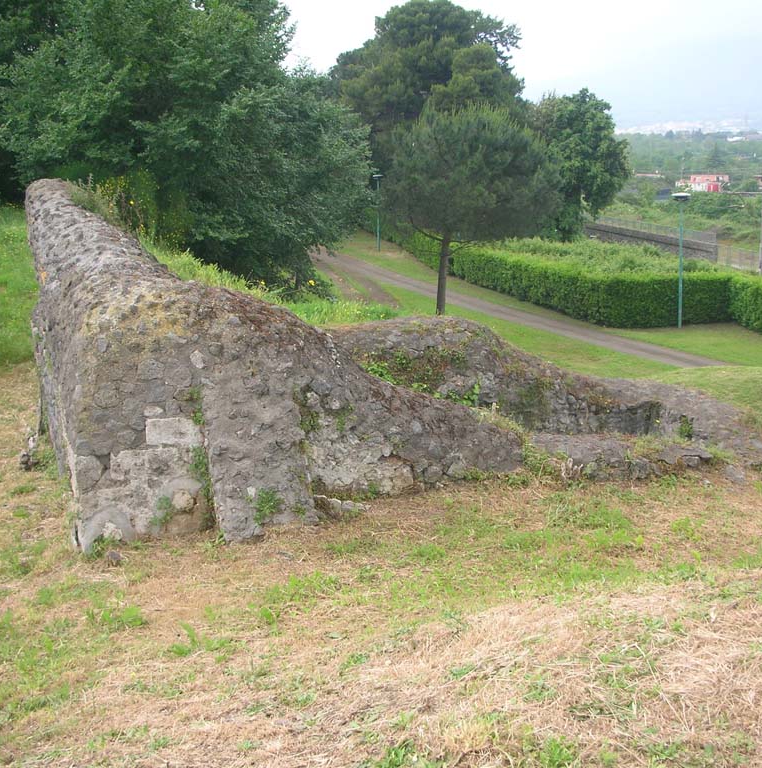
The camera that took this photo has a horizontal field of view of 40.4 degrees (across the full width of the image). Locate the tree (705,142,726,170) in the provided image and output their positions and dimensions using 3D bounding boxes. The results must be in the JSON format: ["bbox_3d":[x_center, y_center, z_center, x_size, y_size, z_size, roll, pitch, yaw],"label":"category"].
[{"bbox_3d":[91.517,-62.095,283.280,5.472,7.750,5.472,0,12,0],"label":"tree"}]

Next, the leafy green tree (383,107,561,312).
[{"bbox_3d":[2.576,-4.734,29.153,4.897,6.063,4.897,0,12,0],"label":"leafy green tree"}]

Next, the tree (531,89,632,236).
[{"bbox_3d":[8.968,-9.929,47.984,5.097,7.259,5.097,0,12,0],"label":"tree"}]

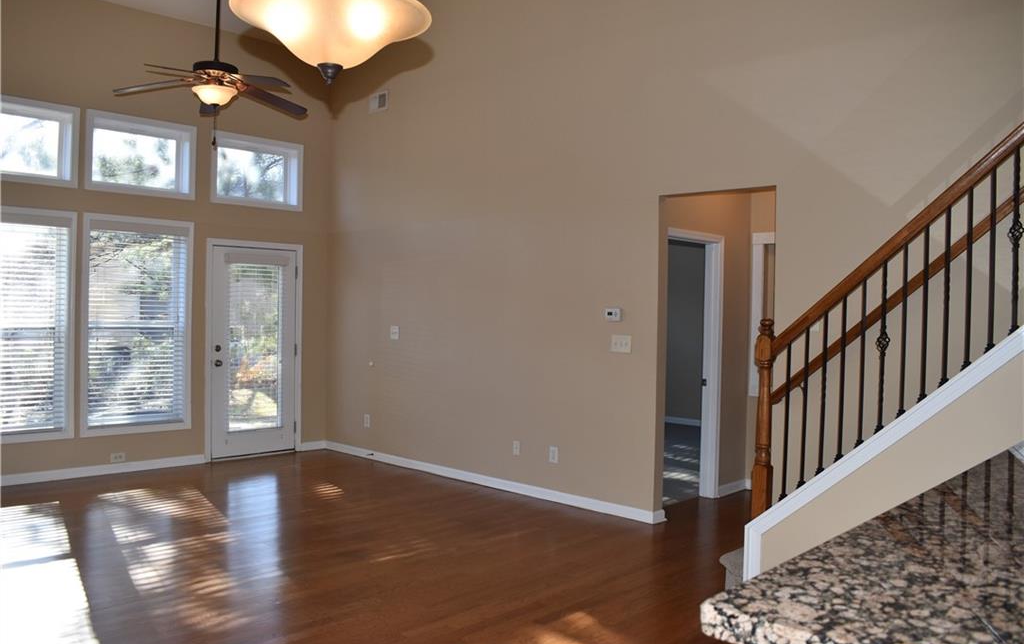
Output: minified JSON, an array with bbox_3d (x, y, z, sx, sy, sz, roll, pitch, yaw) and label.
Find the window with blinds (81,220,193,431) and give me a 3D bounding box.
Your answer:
[{"bbox_3d":[-3.321,0.030,6.840,0.055,1.771,0.835,1,1,43],"label":"window with blinds"}]

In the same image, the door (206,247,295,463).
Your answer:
[{"bbox_3d":[-2.575,0.274,7.677,0.110,2.136,1.025,1,1,43],"label":"door"}]

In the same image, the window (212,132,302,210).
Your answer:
[{"bbox_3d":[-2.542,-1.492,7.663,0.110,0.705,0.988,1,1,43],"label":"window"}]

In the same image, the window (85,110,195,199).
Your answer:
[{"bbox_3d":[-3.305,-1.467,6.856,0.110,0.680,0.942,1,1,43],"label":"window"}]

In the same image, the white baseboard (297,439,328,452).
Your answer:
[{"bbox_3d":[-2.106,1.302,8.110,0.016,0.083,0.285,1,1,43],"label":"white baseboard"}]

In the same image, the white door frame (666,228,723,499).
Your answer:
[{"bbox_3d":[1.333,0.370,5.891,0.130,2.098,0.953,1,1,43],"label":"white door frame"}]

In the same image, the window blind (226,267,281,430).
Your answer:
[{"bbox_3d":[-2.546,0.255,7.627,0.040,1.643,0.591,1,1,43],"label":"window blind"}]

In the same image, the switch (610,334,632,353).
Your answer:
[{"bbox_3d":[0.791,0.165,5.567,0.177,0.130,0.008,1,1,43],"label":"switch"}]

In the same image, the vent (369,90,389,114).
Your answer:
[{"bbox_3d":[-1.318,-2.167,7.566,0.324,0.184,0.020,1,1,43],"label":"vent"}]

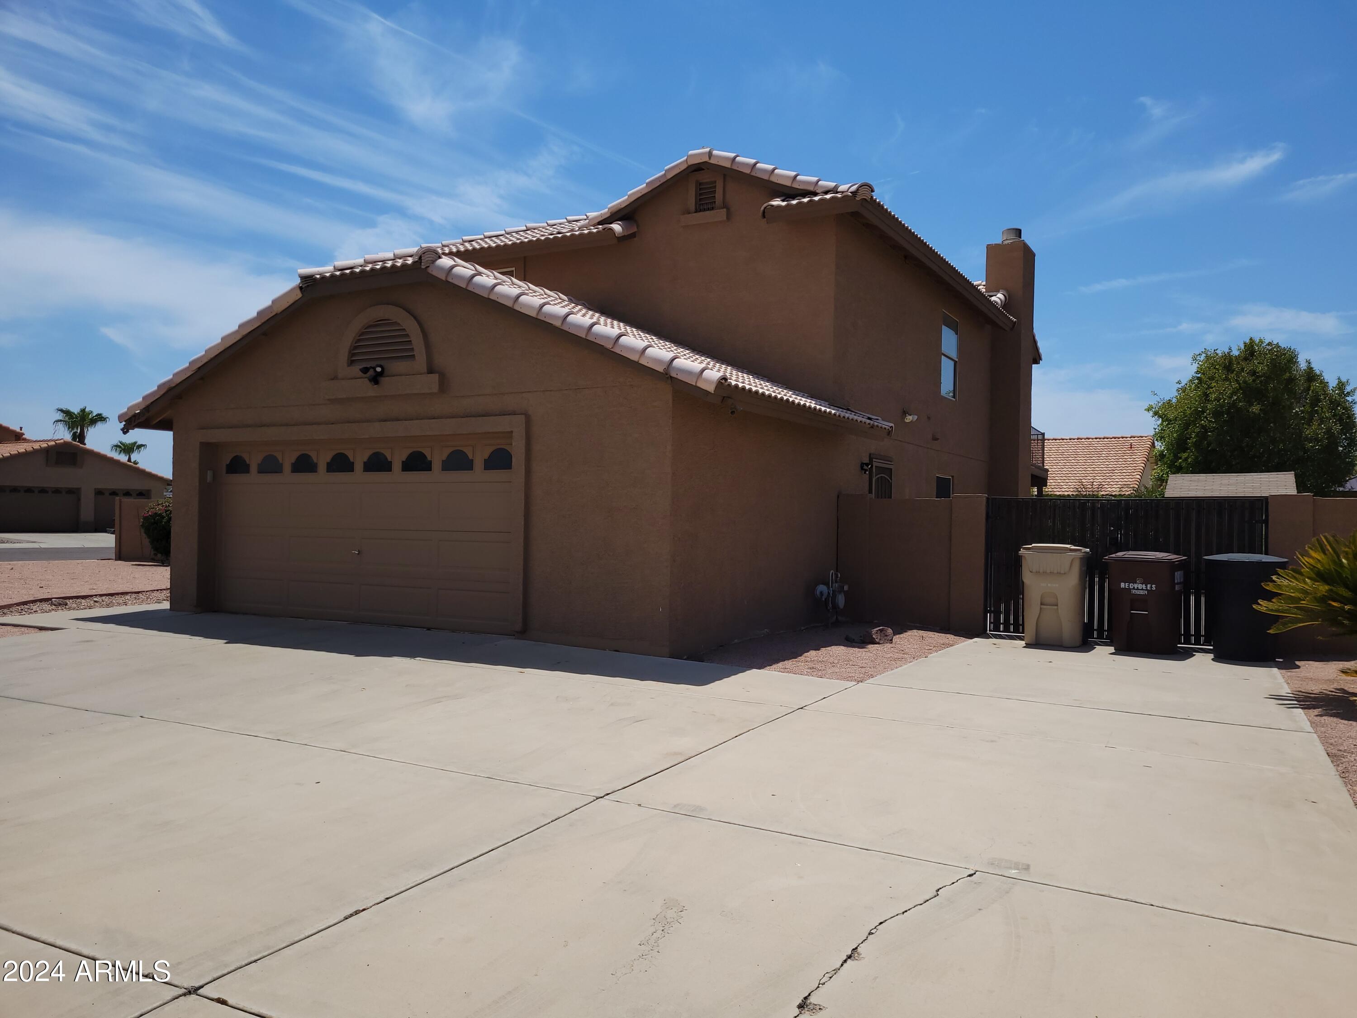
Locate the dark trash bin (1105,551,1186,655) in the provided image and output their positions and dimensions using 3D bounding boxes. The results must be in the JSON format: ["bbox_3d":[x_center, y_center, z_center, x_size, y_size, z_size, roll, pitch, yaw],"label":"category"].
[{"bbox_3d":[5.256,1.012,11.401,0.735,1.100,0.850,1,0,32],"label":"dark trash bin"}]

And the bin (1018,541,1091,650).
[{"bbox_3d":[4.403,0.983,11.810,0.700,1.140,0.840,1,0,28],"label":"bin"}]

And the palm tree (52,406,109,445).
[{"bbox_3d":[-40.995,-2.901,70.007,3.900,8.000,3.900,1,0,28],"label":"palm tree"}]

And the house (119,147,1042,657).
[{"bbox_3d":[0.633,-2.403,19.518,9.500,7.800,18.400,1,0,28],"label":"house"}]

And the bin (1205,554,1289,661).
[{"bbox_3d":[6.021,1.019,10.788,0.780,1.100,0.820,1,0,28],"label":"bin"}]

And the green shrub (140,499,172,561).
[{"bbox_3d":[-14.144,0.603,28.300,1.650,1.800,1.650,1,0,28],"label":"green shrub"}]

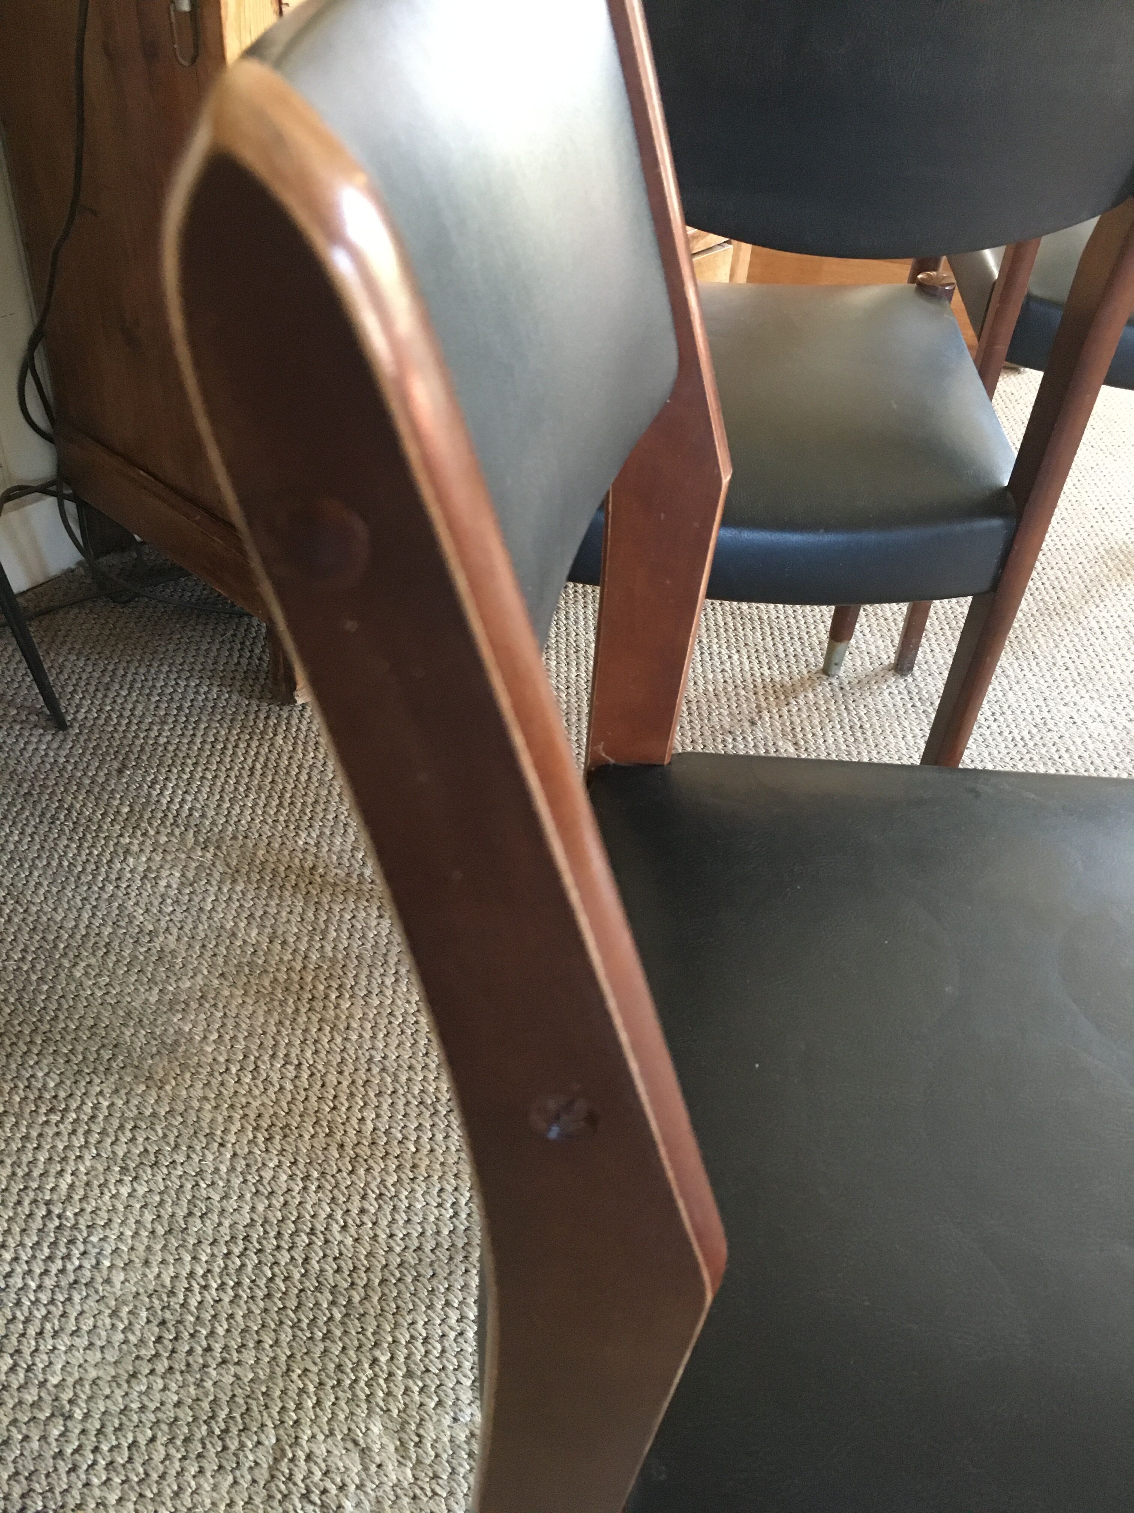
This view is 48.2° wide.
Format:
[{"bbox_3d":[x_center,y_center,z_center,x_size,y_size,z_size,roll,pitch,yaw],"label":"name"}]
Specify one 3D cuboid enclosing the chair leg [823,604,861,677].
[{"bbox_3d":[0.326,-0.263,1.332,0.032,0.435,0.032,7,40,2],"label":"chair leg"}]

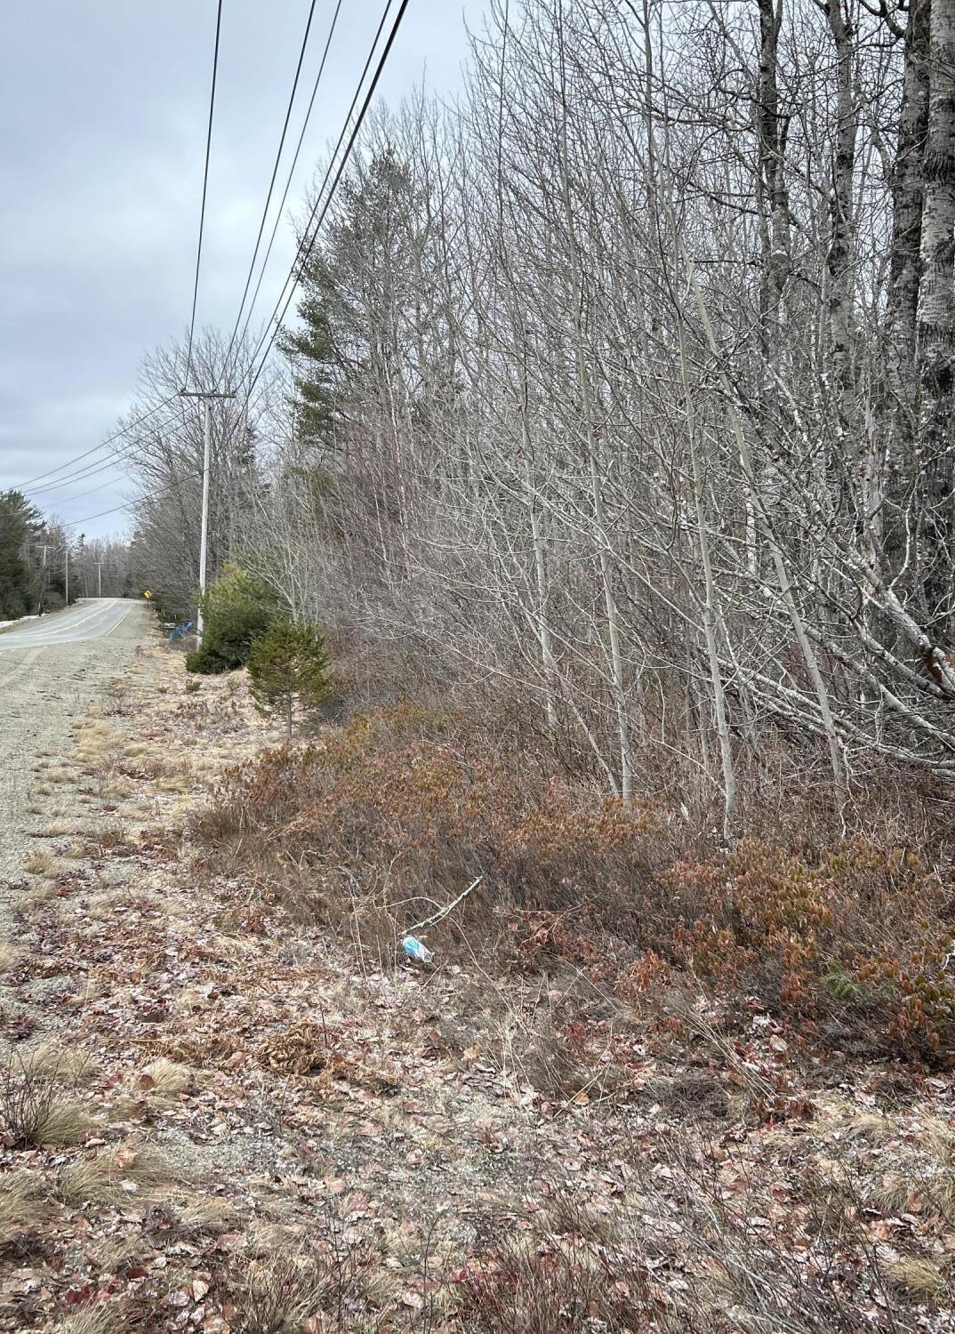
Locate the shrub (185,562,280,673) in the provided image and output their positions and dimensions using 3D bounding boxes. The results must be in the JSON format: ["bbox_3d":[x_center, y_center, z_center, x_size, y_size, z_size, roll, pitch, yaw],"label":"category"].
[{"bbox_3d":[-5.875,-1.182,32.000,2.220,2.620,2.150,0,2,0],"label":"shrub"}]

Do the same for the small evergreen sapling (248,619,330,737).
[{"bbox_3d":[-2.320,0.119,16.400,1.060,1.430,1.020,0,2,0],"label":"small evergreen sapling"}]

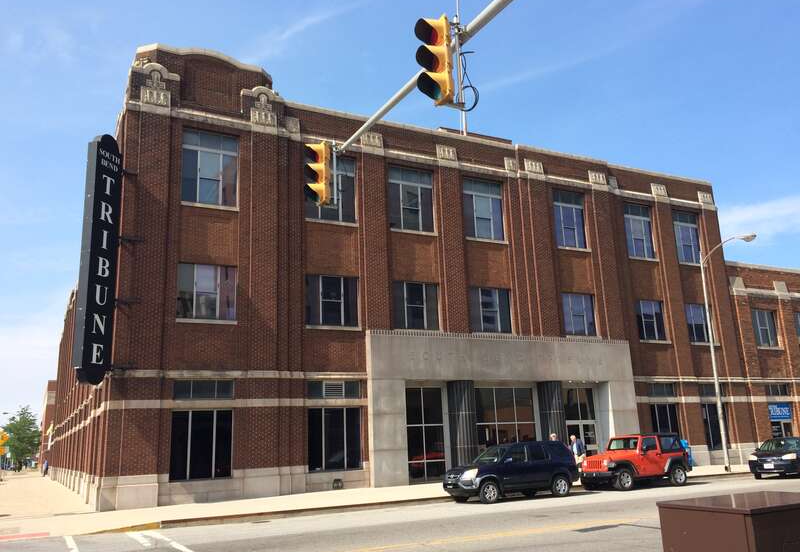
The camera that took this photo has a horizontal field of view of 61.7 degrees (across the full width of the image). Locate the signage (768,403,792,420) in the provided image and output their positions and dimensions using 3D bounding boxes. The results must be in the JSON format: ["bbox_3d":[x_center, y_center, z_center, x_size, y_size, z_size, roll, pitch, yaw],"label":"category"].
[{"bbox_3d":[20.209,7.225,35.541,1.850,0.930,0.100,5,-15,-27],"label":"signage"}]

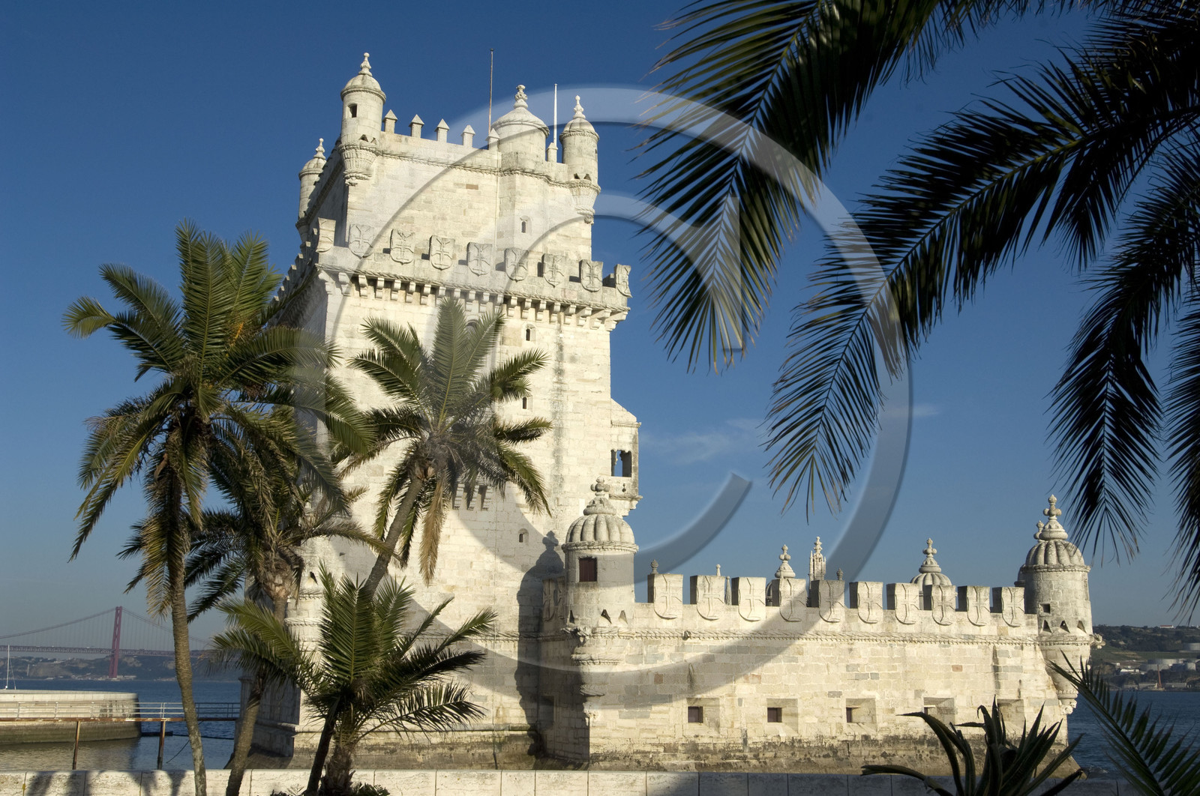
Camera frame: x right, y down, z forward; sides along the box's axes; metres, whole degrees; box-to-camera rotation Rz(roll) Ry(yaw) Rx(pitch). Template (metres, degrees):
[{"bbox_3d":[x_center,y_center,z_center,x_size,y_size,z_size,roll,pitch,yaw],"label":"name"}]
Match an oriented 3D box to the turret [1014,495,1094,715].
[{"bbox_3d":[19.466,8.638,52.032,2.998,9.088,2.998,4,-14,-16],"label":"turret"}]

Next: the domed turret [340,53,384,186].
[{"bbox_3d":[-10.077,-11.744,52.288,1.880,6.370,1.880,6,-14,-24],"label":"domed turret"}]

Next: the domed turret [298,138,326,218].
[{"bbox_3d":[-13.873,-10.711,60.798,1.854,4.517,1.854,6,-14,-23],"label":"domed turret"}]

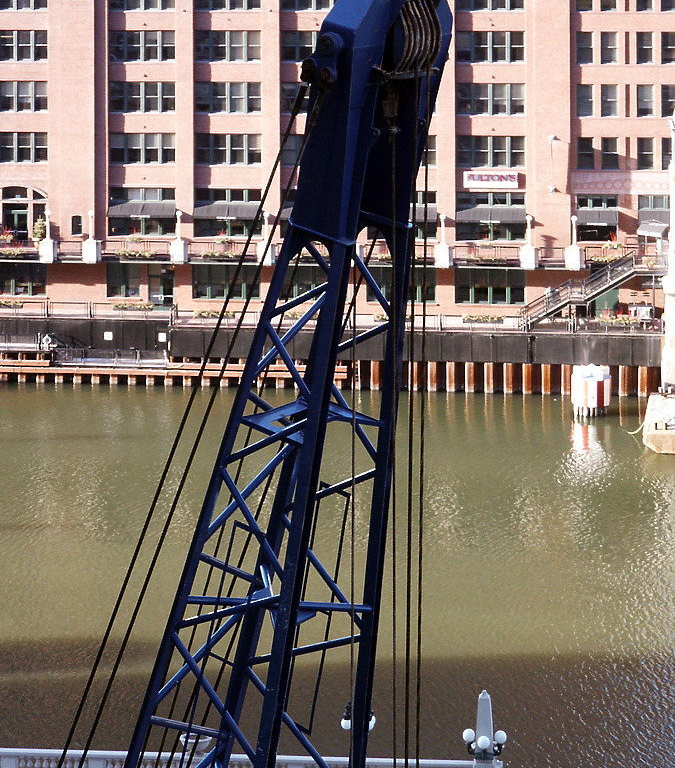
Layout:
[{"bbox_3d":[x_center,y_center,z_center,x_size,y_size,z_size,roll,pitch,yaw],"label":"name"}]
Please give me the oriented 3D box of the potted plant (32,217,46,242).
[{"bbox_3d":[-19.435,-9.995,171.548,0.920,2.000,0.920,1,12,8],"label":"potted plant"}]

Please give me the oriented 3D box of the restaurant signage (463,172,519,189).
[{"bbox_3d":[9.815,-13.031,167.908,3.500,1.100,0.300,1,12,8],"label":"restaurant signage"}]

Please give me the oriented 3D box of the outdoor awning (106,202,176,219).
[{"bbox_3d":[-12.719,-11.329,171.277,4.400,0.920,1.100,1,12,8],"label":"outdoor awning"}]

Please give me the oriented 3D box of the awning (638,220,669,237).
[{"bbox_3d":[19.594,-9.704,163.349,1.850,0.950,1.200,4,12,20],"label":"awning"}]

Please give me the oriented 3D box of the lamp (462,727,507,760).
[{"bbox_3d":[4.375,10.678,78.000,1.320,0.900,1.300,1,12,5],"label":"lamp"}]

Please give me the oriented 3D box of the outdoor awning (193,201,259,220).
[{"bbox_3d":[-7.187,-11.213,170.496,4.400,0.920,1.100,1,12,8],"label":"outdoor awning"}]

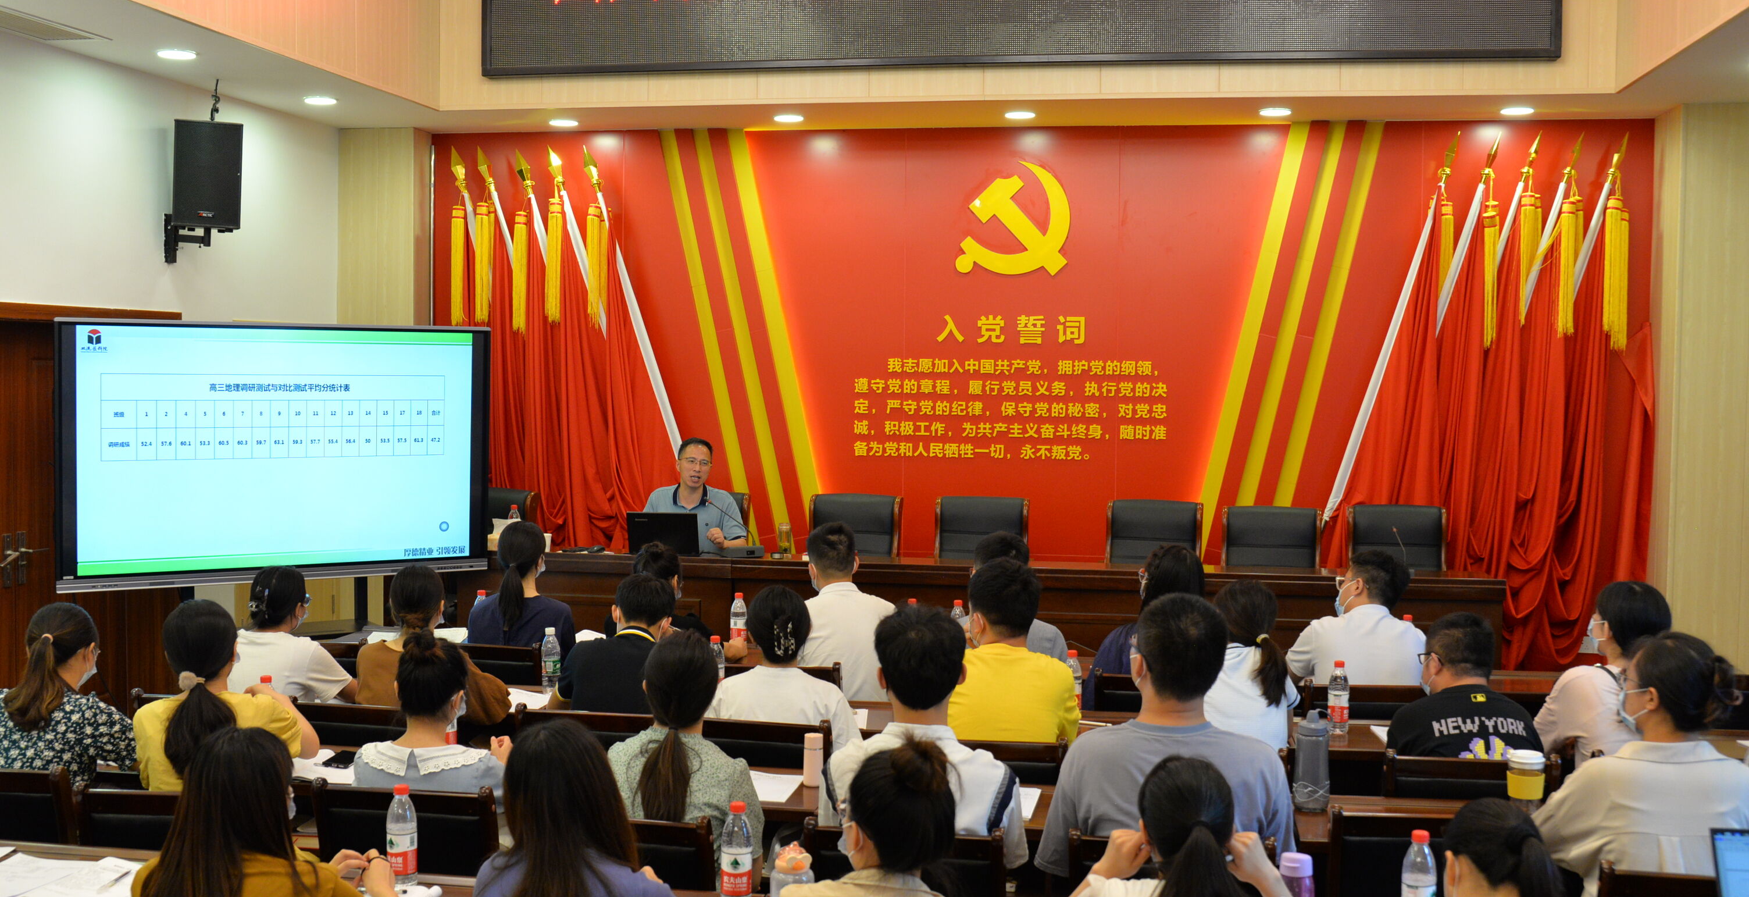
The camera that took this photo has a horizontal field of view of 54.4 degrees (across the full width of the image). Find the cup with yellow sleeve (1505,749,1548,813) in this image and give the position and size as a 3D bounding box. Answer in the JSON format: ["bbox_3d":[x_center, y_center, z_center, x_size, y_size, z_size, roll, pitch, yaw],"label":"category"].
[{"bbox_3d":[1.694,0.877,4.423,0.095,0.182,0.095,1,3,9],"label":"cup with yellow sleeve"}]

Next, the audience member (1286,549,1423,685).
[{"bbox_3d":[1.570,0.992,5.894,0.500,1.319,0.750,0,3,-13],"label":"audience member"}]

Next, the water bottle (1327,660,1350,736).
[{"bbox_3d":[1.506,0.807,5.511,0.065,0.232,0.065,1,3,9],"label":"water bottle"}]

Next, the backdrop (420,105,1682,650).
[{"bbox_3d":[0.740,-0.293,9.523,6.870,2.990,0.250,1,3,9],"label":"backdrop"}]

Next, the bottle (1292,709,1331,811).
[{"bbox_3d":[1.176,0.838,4.575,0.090,0.260,0.090,1,3,9],"label":"bottle"}]

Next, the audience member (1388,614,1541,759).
[{"bbox_3d":[1.744,1.087,5.120,0.520,1.240,0.700,1,3,6],"label":"audience member"}]

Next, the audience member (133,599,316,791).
[{"bbox_3d":[-1.574,1.027,4.383,0.470,1.312,0.750,1,3,9],"label":"audience member"}]

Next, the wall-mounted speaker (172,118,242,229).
[{"bbox_3d":[-3.180,-1.305,8.120,0.315,0.500,0.300,-1,10,-33],"label":"wall-mounted speaker"}]

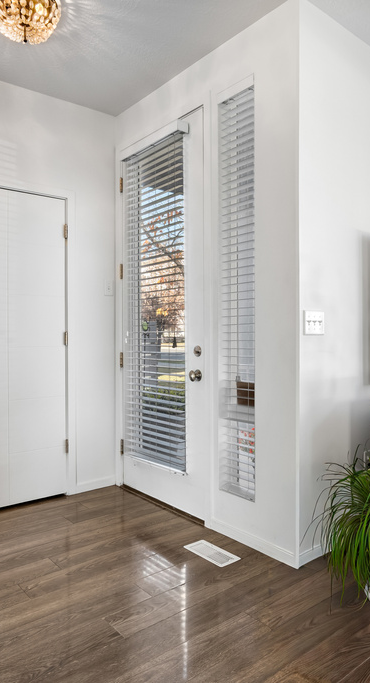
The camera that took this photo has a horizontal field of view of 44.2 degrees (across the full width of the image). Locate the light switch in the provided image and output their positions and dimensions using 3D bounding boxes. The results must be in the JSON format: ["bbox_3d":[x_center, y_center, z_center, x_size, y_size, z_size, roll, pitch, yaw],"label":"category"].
[{"bbox_3d":[0.652,-0.096,2.295,0.165,0.117,0.010,0,1,-38],"label":"light switch"}]

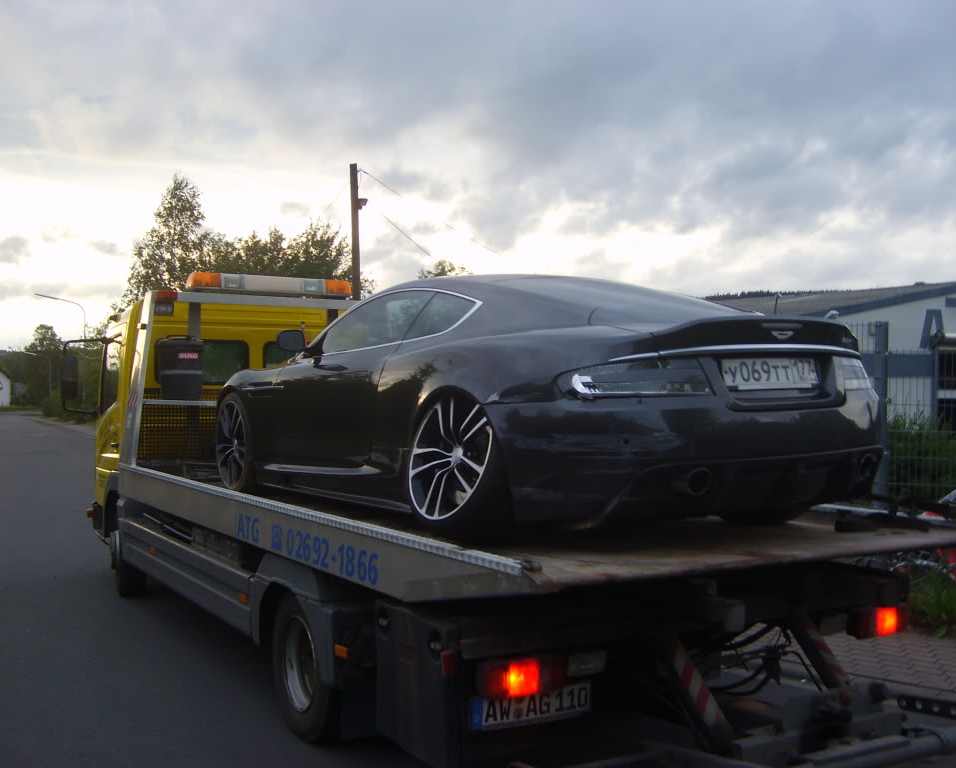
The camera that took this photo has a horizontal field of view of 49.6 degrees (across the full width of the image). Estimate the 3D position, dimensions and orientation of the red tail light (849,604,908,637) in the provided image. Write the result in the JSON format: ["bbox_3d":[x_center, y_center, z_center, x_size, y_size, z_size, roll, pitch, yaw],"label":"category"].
[{"bbox_3d":[1.842,1.089,4.754,0.348,0.124,0.075,1,-1,-31],"label":"red tail light"}]

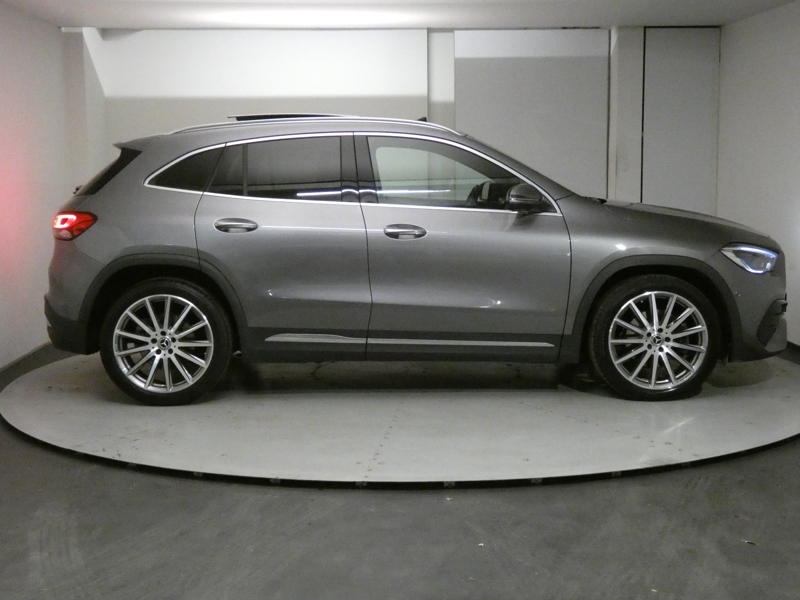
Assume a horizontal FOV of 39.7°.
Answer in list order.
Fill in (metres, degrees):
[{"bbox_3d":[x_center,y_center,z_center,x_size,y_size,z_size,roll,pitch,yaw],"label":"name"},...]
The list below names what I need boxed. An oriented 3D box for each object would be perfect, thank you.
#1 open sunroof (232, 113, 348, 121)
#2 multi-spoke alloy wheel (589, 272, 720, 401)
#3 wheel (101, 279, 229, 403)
[{"bbox_3d":[-0.677,-1.119,6.898,0.750,0.060,0.900,0,7,0],"label":"open sunroof"},{"bbox_3d":[1.425,0.203,6.245,0.715,0.710,0.240,0,7,0],"label":"multi-spoke alloy wheel"},{"bbox_3d":[-1.304,0.222,6.230,0.715,0.710,0.240,0,7,0],"label":"wheel"}]

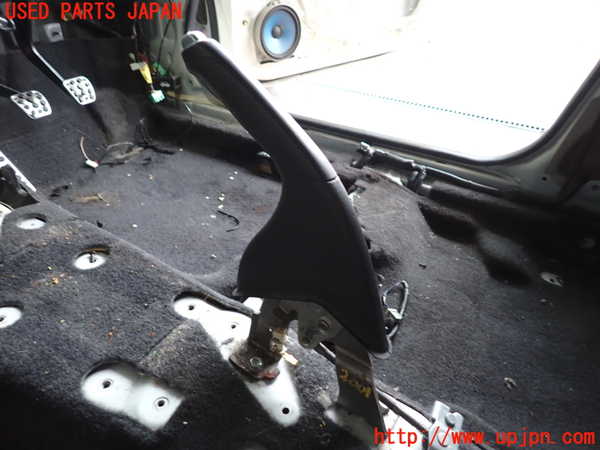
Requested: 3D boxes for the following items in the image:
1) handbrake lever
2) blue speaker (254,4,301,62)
[{"bbox_3d":[-0.001,0.039,0.495,0.280,0.460,0.075,22,39,31],"label":"handbrake lever"},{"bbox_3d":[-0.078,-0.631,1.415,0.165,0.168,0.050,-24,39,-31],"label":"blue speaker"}]

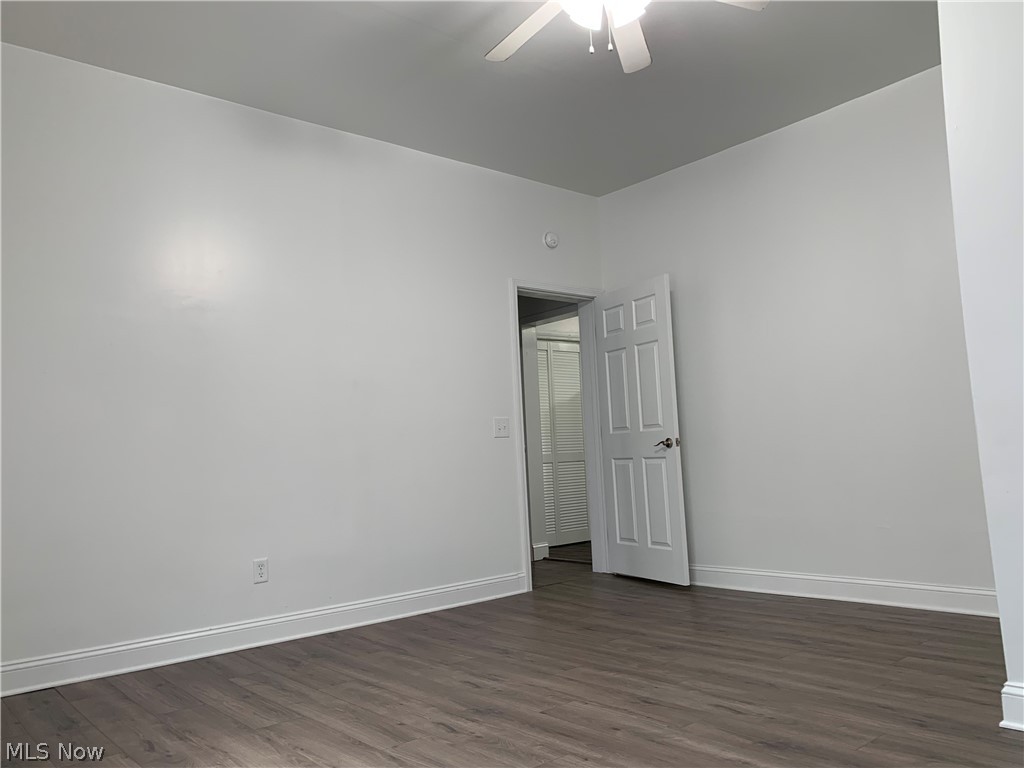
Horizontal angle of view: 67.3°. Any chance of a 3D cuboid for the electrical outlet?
[{"bbox_3d":[-1.282,0.953,3.927,0.075,0.120,0.010,2,-7,-40],"label":"electrical outlet"}]

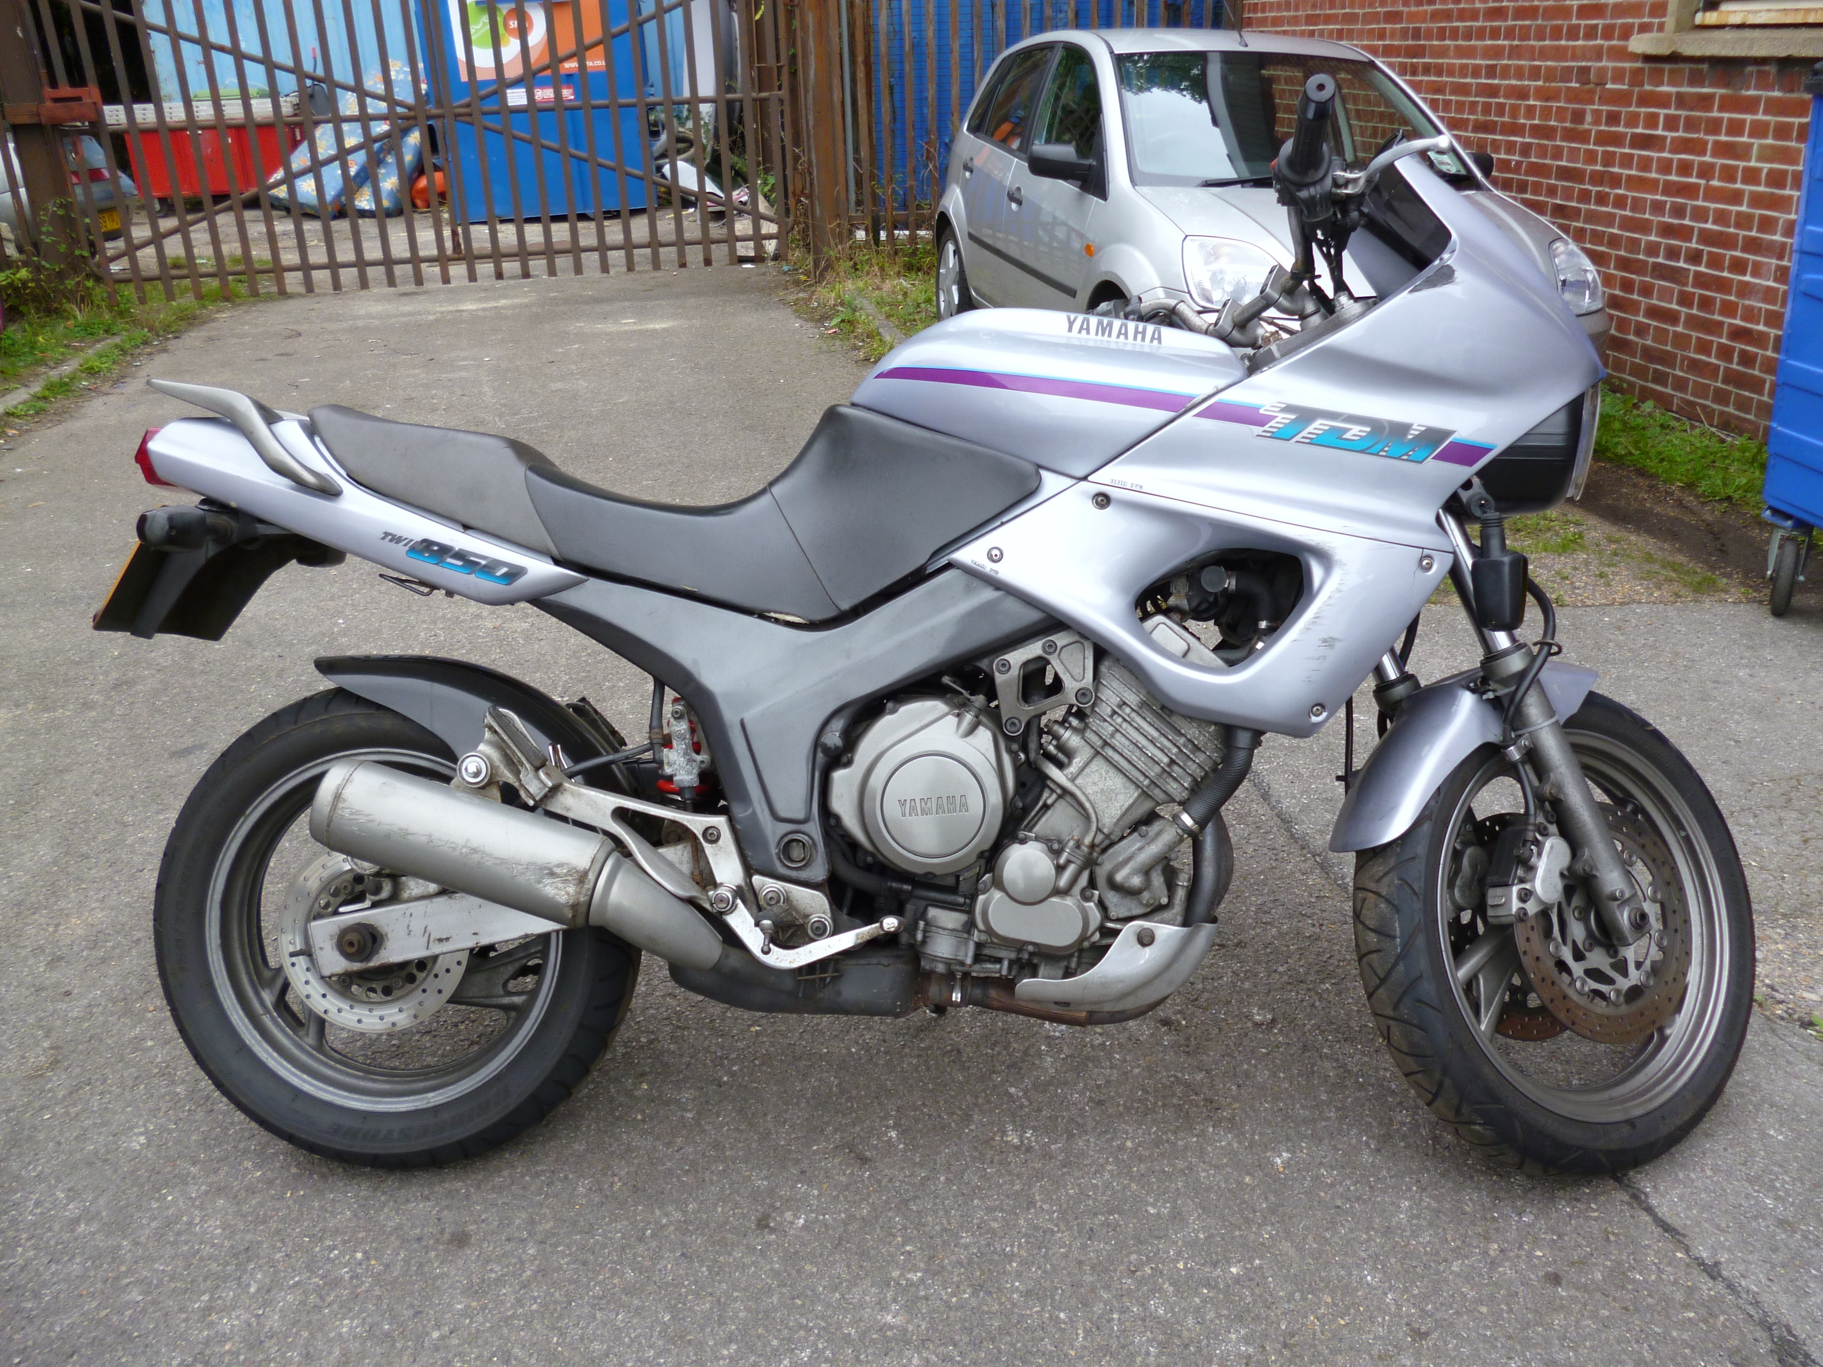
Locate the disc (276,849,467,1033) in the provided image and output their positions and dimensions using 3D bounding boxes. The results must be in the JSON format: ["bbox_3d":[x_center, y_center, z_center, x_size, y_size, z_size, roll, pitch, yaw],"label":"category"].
[{"bbox_3d":[-0.669,0.314,1.840,0.245,0.245,0.025,-1,1,2],"label":"disc"}]

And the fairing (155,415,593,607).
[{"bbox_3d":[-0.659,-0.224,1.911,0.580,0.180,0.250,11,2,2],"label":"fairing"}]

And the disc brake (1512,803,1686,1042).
[{"bbox_3d":[0.855,0.294,1.822,0.298,0.298,0.030,2,-12,-23],"label":"disc brake"}]

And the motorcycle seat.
[{"bbox_3d":[-0.309,-0.223,1.897,0.940,0.300,0.300,-1,1,2],"label":"motorcycle seat"}]

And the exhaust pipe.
[{"bbox_3d":[-0.460,0.213,1.722,0.510,0.140,0.120,17,2,2],"label":"exhaust pipe"}]

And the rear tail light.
[{"bbox_3d":[-0.961,-0.290,1.922,0.075,0.085,0.180,-1,1,2],"label":"rear tail light"}]

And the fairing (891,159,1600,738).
[{"bbox_3d":[0.440,-0.293,1.864,0.830,0.700,0.560,-1,1,2],"label":"fairing"}]

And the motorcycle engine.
[{"bbox_3d":[0.151,0.121,1.885,0.470,0.450,0.440,-1,1,2],"label":"motorcycle engine"}]

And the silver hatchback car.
[{"bbox_3d":[1.285,-2.030,6.410,1.700,1.460,3.920,-6,24,-12],"label":"silver hatchback car"}]

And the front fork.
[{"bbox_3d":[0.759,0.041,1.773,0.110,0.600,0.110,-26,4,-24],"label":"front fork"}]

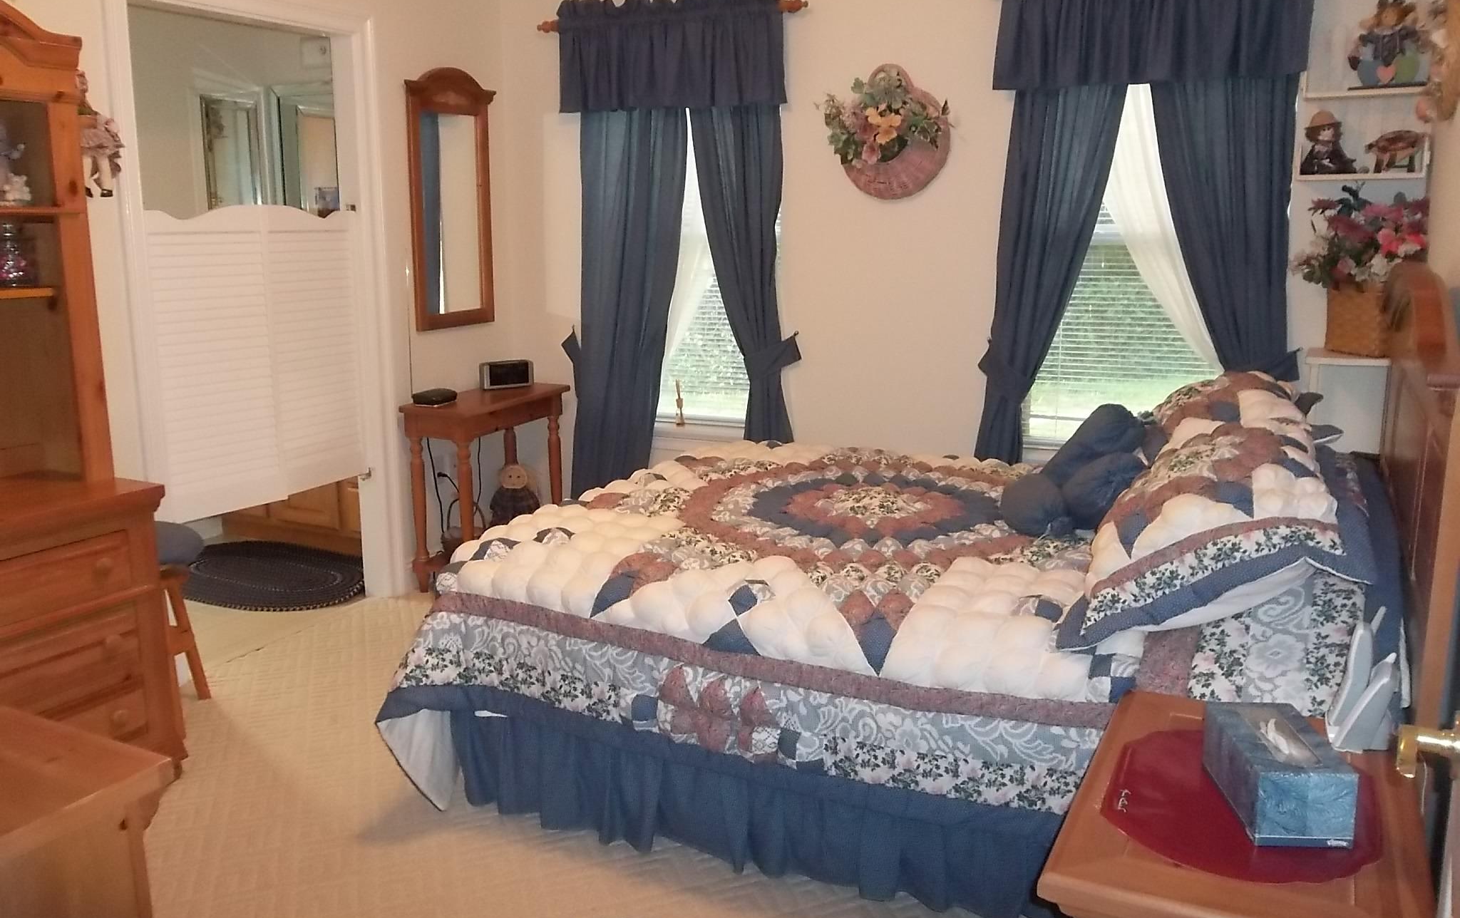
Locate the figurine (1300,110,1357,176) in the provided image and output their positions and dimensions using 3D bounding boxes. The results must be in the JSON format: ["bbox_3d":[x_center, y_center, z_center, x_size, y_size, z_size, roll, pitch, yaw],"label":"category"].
[{"bbox_3d":[1.762,-0.926,3.340,0.135,0.180,0.105,1,12,6],"label":"figurine"}]

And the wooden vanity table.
[{"bbox_3d":[-0.956,0.123,4.599,0.310,0.740,0.740,6,13,26],"label":"wooden vanity table"}]

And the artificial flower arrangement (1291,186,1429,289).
[{"bbox_3d":[1.799,-0.634,3.255,0.320,0.270,0.280,7,13,31],"label":"artificial flower arrangement"}]

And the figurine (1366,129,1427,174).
[{"bbox_3d":[1.915,-0.883,3.272,0.145,0.120,0.080,5,12,20],"label":"figurine"}]

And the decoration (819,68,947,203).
[{"bbox_3d":[0.541,-1.130,3.930,0.425,0.435,0.140,6,13,26],"label":"decoration"}]

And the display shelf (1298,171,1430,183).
[{"bbox_3d":[1.843,-0.834,3.339,0.325,0.035,0.140,6,13,26],"label":"display shelf"}]

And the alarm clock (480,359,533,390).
[{"bbox_3d":[-0.943,-0.354,4.778,0.215,0.108,0.065,-9,15,-40],"label":"alarm clock"}]

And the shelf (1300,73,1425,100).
[{"bbox_3d":[1.842,-1.072,3.291,0.325,0.055,0.140,6,13,26],"label":"shelf"}]

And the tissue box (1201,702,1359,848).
[{"bbox_3d":[0.777,0.445,1.626,0.123,0.104,0.229,1,11,5],"label":"tissue box"}]

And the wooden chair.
[{"bbox_3d":[-1.679,0.481,3.307,0.290,0.540,0.320,6,13,26],"label":"wooden chair"}]

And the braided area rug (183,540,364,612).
[{"bbox_3d":[-1.944,0.462,4.739,1.130,0.020,0.760,6,13,26],"label":"braided area rug"}]

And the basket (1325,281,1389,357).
[{"bbox_3d":[1.864,-0.410,3.366,0.155,0.200,0.165,-11,16,-43],"label":"basket"}]

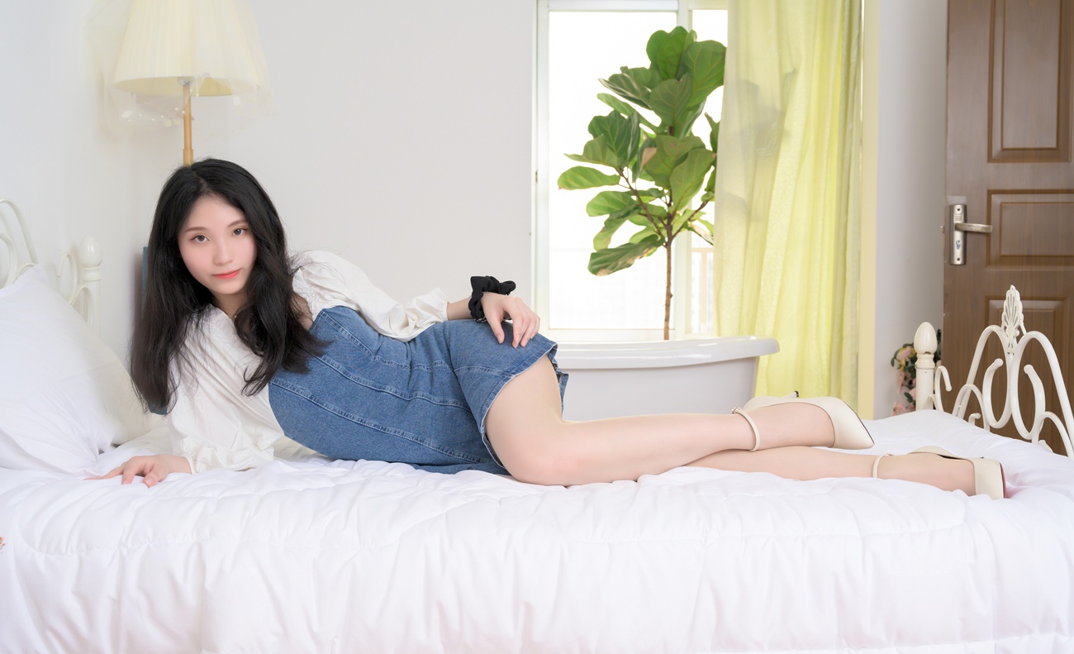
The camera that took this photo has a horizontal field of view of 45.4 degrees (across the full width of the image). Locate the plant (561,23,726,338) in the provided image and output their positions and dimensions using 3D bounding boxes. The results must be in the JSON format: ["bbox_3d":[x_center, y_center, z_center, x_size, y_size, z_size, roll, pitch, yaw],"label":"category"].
[{"bbox_3d":[0.575,-0.311,5.391,0.920,1.900,0.850,0,3,0],"label":"plant"}]

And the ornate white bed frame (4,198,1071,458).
[{"bbox_3d":[-0.086,0.228,2.499,2.060,1.100,1.220,0,3,1],"label":"ornate white bed frame"}]

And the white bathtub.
[{"bbox_3d":[0.085,0.358,4.773,1.620,0.620,0.740,0,3,0],"label":"white bathtub"}]

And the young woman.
[{"bbox_3d":[0.010,-0.011,2.282,1.550,0.570,0.470,0,3,0],"label":"young woman"}]

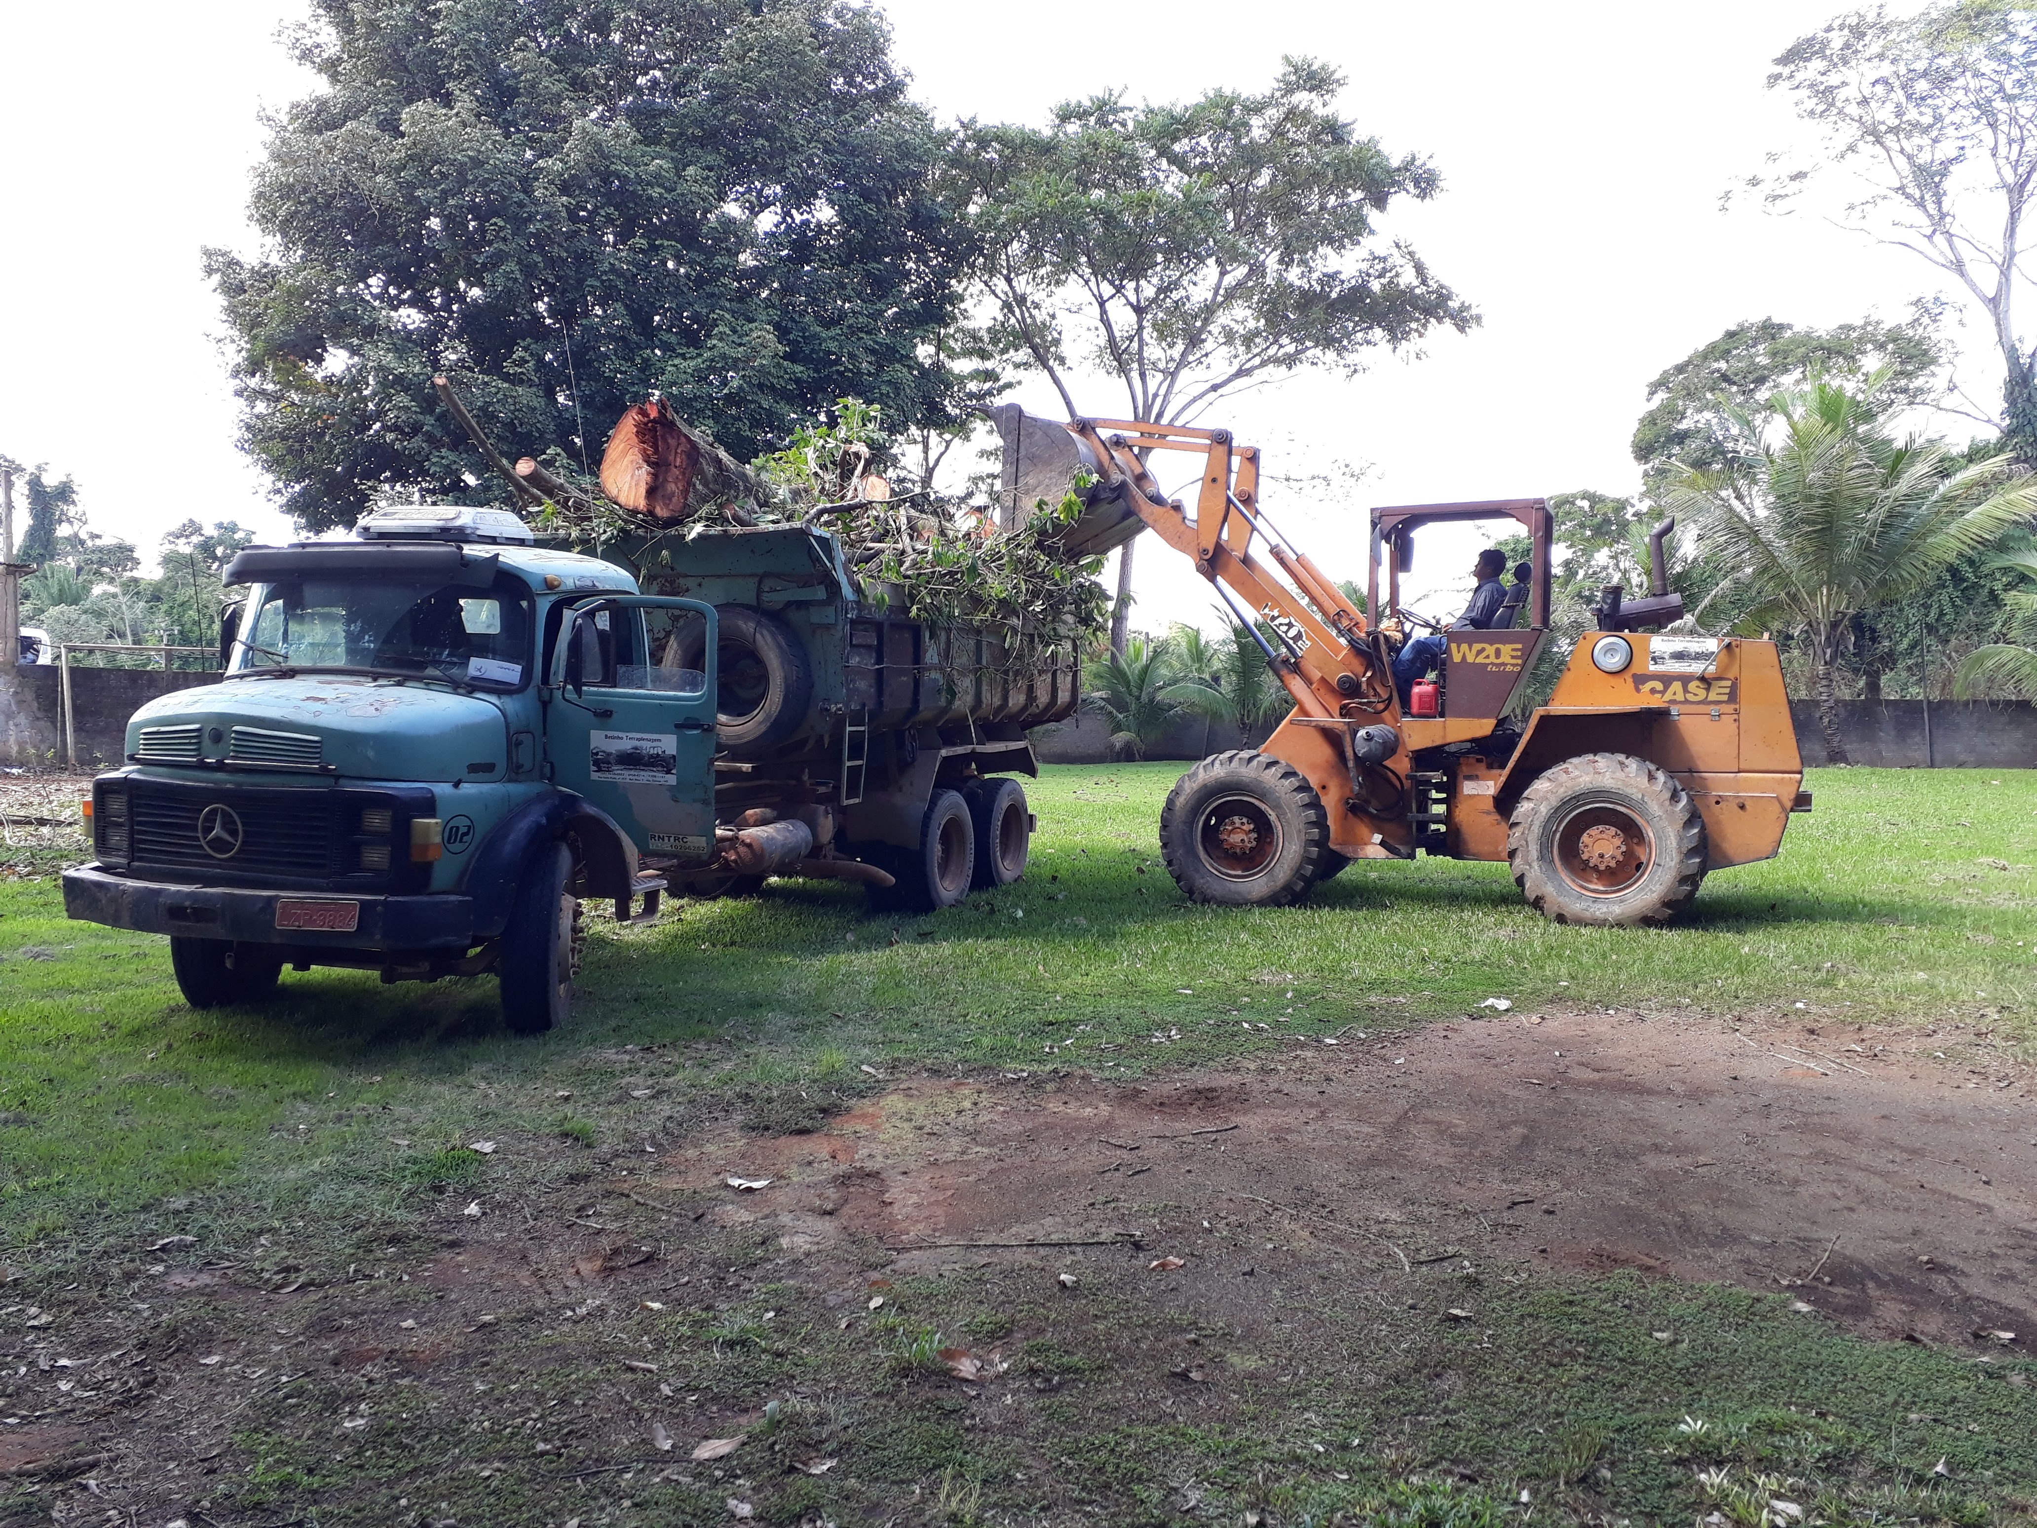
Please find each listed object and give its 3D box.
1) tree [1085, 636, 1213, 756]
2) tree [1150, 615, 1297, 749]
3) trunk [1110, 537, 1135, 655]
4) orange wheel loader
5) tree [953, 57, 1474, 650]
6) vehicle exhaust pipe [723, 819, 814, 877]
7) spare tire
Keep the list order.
[{"bbox_3d":[3.669,-1.786,45.466,3.800,3.600,3.700,0,2,0],"label":"tree"},{"bbox_3d":[5.920,-2.152,45.954,4.300,4.300,4.100,0,2,0],"label":"tree"},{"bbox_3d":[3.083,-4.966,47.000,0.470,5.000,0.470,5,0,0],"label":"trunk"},{"bbox_3d":[3.083,-0.939,13.074,6.200,4.080,2.430,1,2,26],"label":"orange wheel loader"},{"bbox_3d":[4.914,-10.381,46.678,15.500,20.700,14.500,0,2,0],"label":"tree"},{"bbox_3d":[-1.646,0.547,10.500,0.290,0.290,0.800,1,6,16],"label":"vehicle exhaust pipe"},{"bbox_3d":[-1.877,-0.555,10.650,1.020,1.020,0.280,1,2,20],"label":"spare tire"}]

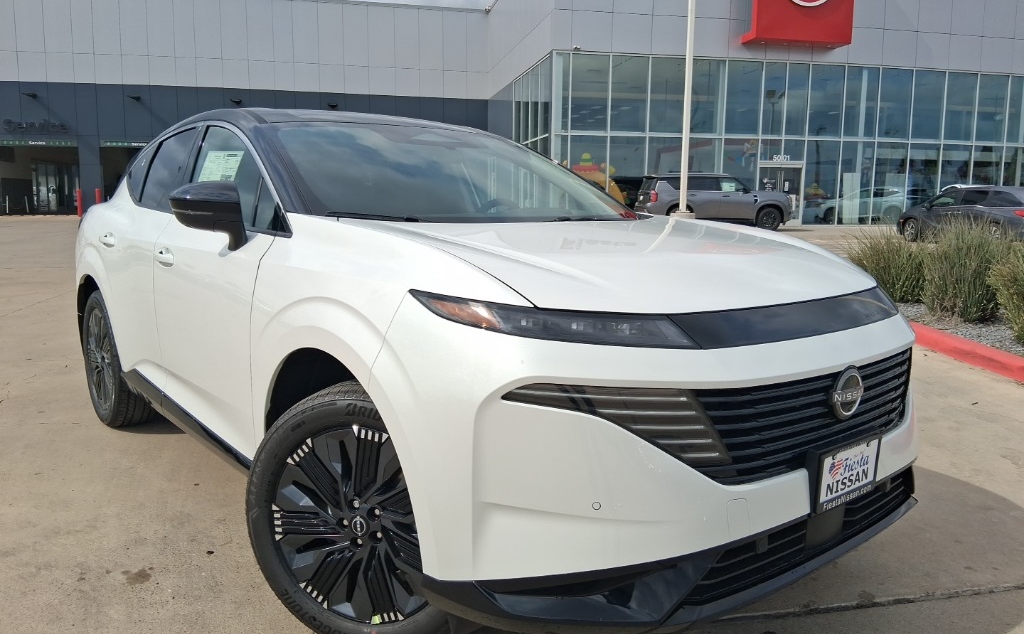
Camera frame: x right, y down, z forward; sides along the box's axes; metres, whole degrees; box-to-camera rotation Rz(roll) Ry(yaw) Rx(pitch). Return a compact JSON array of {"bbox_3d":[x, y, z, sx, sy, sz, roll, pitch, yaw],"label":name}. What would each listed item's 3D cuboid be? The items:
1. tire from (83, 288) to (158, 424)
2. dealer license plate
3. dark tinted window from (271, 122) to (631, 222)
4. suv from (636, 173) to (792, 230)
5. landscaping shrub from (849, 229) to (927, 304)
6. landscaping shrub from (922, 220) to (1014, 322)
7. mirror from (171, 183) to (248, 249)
[{"bbox_3d":[-2.204,0.228,4.377,0.245,0.760,0.760,-6,11,-40],"label":"tire"},{"bbox_3d":[0.884,0.407,2.009,0.310,0.162,0.020,-6,11,-40],"label":"dealer license plate"},{"bbox_3d":[-0.269,-0.603,3.260,1.460,0.120,0.960,-6,38,-40],"label":"dark tinted window"},{"bbox_3d":[7.000,-3.980,26.900,5.250,1.930,2.050,0,8,-7],"label":"suv"},{"bbox_3d":[4.565,-0.623,9.300,0.980,0.920,0.980,5,9,26],"label":"landscaping shrub"},{"bbox_3d":[4.808,-0.495,8.100,0.960,1.060,0.960,6,9,31],"label":"landscaping shrub"},{"bbox_3d":[-1.027,-0.343,2.626,0.240,0.220,0.190,-6,11,-40],"label":"mirror"}]

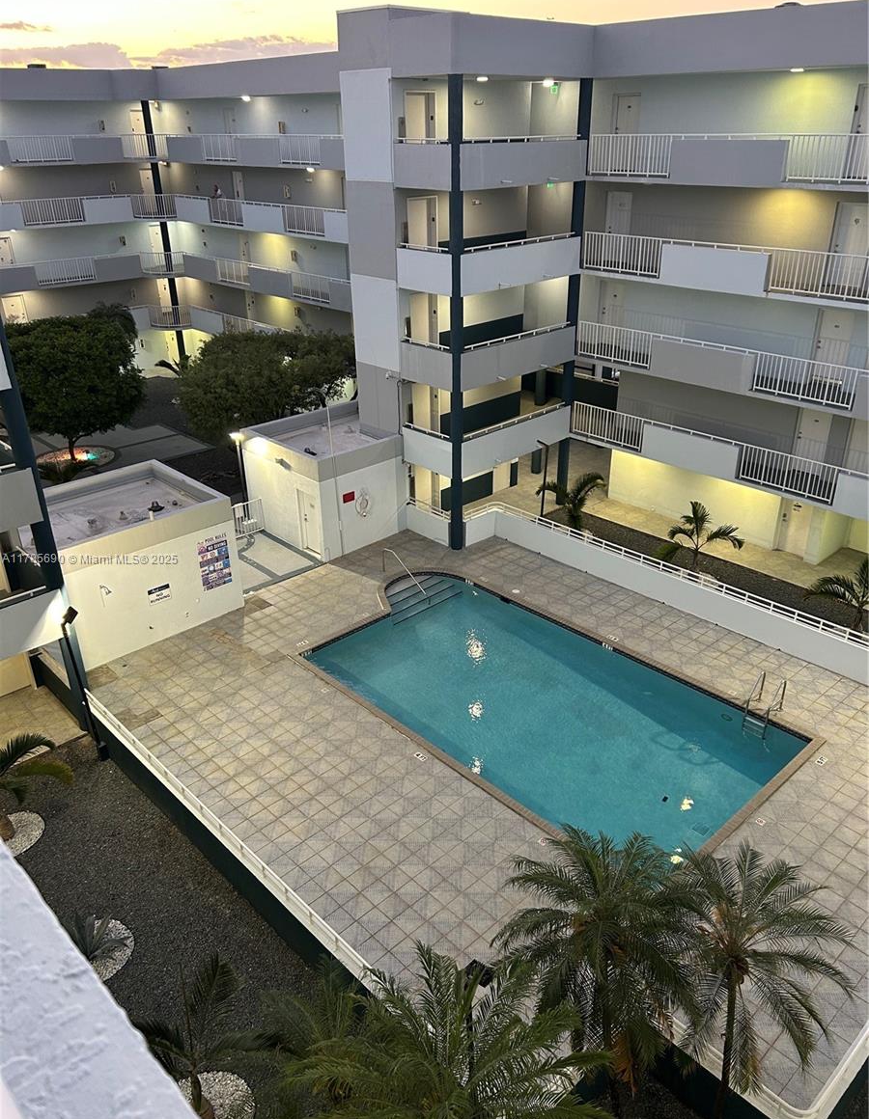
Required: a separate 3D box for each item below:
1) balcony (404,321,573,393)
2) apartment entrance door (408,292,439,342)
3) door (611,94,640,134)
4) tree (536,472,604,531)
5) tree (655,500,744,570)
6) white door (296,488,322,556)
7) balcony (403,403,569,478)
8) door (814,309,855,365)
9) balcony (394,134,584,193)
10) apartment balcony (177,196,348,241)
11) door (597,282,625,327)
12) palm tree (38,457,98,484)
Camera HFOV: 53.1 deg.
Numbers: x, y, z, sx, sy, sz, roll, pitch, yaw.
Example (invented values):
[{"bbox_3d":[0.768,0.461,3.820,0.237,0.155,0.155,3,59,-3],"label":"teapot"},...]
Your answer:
[{"bbox_3d":[1.733,-6.665,27.365,5.270,1.415,2.647,-24,35,-38],"label":"balcony"},{"bbox_3d":[-0.278,-6.970,26.508,1.220,2.180,0.100,-24,35,-38],"label":"apartment entrance door"},{"bbox_3d":[5.637,-12.659,25.903,0.100,2.100,0.982,-24,35,-38],"label":"door"},{"bbox_3d":[4.560,-1.834,28.036,1.900,2.300,1.900,-24,35,-38],"label":"tree"},{"bbox_3d":[7.814,-0.640,25.346,2.050,2.500,2.050,-24,35,-38],"label":"tree"},{"bbox_3d":[-3.763,-1.094,26.400,0.100,2.030,0.858,-24,35,-38],"label":"white door"},{"bbox_3d":[1.775,-4.288,28.570,5.270,1.427,2.647,-24,35,-38],"label":"balcony"},{"bbox_3d":[10.866,-5.808,23.881,0.100,2.050,0.946,-24,35,-38],"label":"door"},{"bbox_3d":[1.694,-11.293,24.656,5.401,1.222,2.416,-24,35,-38],"label":"balcony"},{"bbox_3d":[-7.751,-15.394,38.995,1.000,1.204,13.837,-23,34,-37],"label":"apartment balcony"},{"bbox_3d":[5.706,-7.905,28.290,0.100,2.100,1.014,-24,35,-38],"label":"door"},{"bbox_3d":[-13.982,-3.403,32.925,1.750,1.150,1.750,-24,35,-38],"label":"palm tree"}]

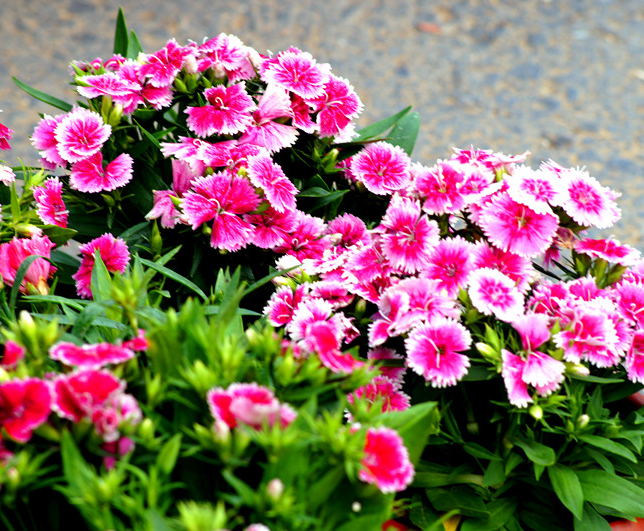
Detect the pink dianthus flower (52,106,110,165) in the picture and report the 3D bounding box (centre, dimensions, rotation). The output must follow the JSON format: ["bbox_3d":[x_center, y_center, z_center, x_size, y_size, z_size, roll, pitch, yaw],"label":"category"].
[{"bbox_3d":[-0.130,-0.070,2.520,0.032,0.015,0.032,-3,76,-4],"label":"pink dianthus flower"}]

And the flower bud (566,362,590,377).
[{"bbox_3d":[0.133,0.054,2.410,0.013,0.006,0.006,15,-4,15],"label":"flower bud"}]

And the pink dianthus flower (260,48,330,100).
[{"bbox_3d":[-0.015,-0.109,2.650,0.038,0.014,0.034,-19,59,-23],"label":"pink dianthus flower"}]

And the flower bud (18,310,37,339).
[{"bbox_3d":[-0.147,0.029,2.320,0.009,0.015,0.009,-7,30,5],"label":"flower bud"}]

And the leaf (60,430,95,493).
[{"bbox_3d":[-0.117,0.095,2.240,0.012,0.034,0.006,-18,15,-11],"label":"leaf"}]

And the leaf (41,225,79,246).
[{"bbox_3d":[-0.139,-0.016,2.470,0.023,0.009,0.012,8,38,10],"label":"leaf"}]

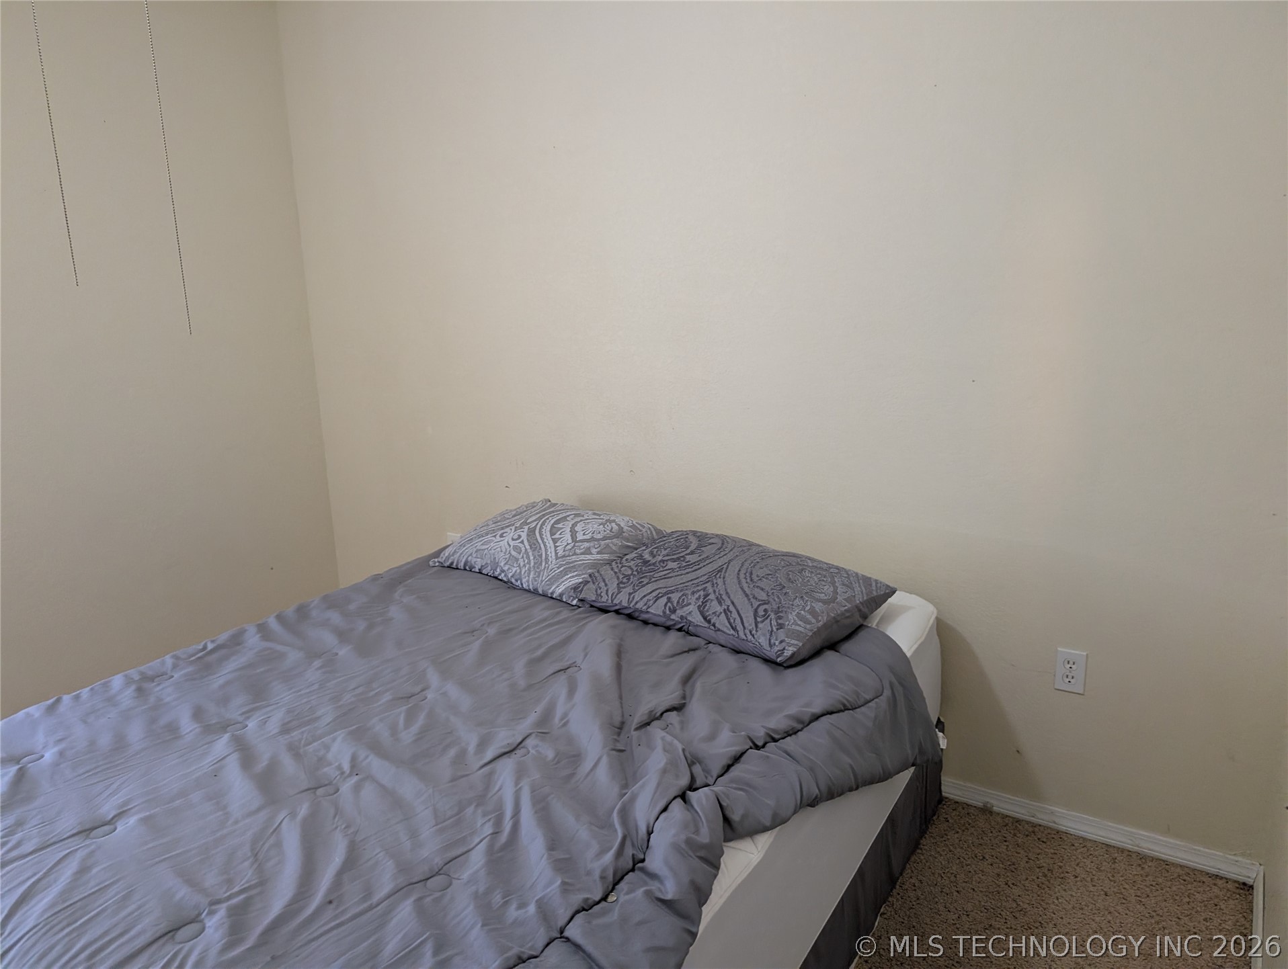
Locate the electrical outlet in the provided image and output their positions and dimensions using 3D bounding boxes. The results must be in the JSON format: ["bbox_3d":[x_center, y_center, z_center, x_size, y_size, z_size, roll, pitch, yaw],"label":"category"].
[{"bbox_3d":[1.115,0.490,2.336,0.070,0.114,0.007,6,14,33],"label":"electrical outlet"}]

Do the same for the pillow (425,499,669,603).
[{"bbox_3d":[-0.274,0.197,2.885,0.660,0.160,0.500,8,25,36],"label":"pillow"}]

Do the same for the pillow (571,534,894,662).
[{"bbox_3d":[0.244,0.280,2.447,0.690,0.160,0.510,10,23,34],"label":"pillow"}]

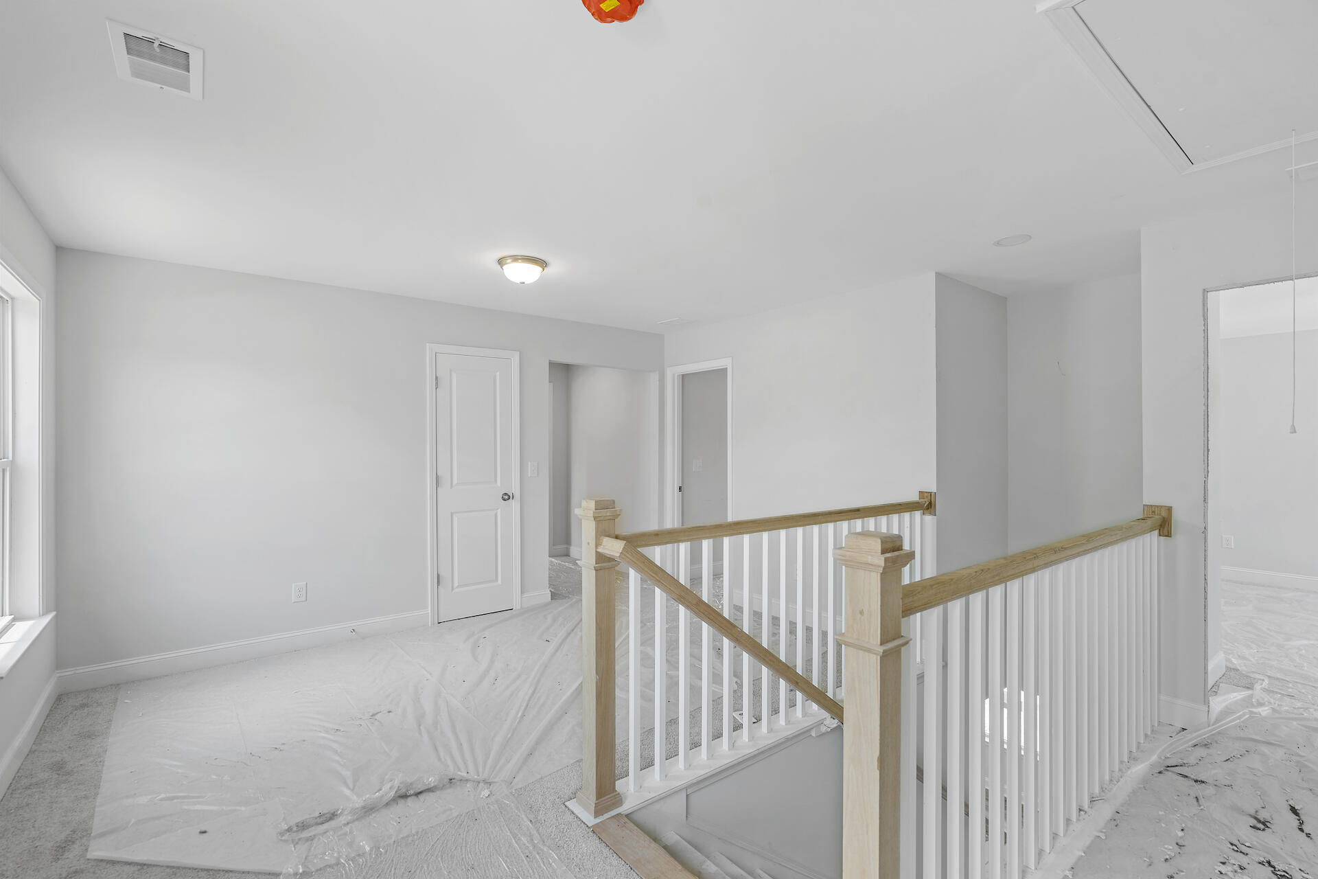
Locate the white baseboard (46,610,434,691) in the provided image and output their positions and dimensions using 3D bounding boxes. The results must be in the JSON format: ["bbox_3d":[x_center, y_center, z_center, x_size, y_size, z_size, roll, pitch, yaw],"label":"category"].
[{"bbox_3d":[-2.493,1.334,3.787,1.962,0.123,0.020,0,0,-38],"label":"white baseboard"}]

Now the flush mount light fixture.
[{"bbox_3d":[-0.809,-0.983,3.478,0.288,0.124,0.288,0,0,0],"label":"flush mount light fixture"}]

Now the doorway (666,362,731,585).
[{"bbox_3d":[0.409,0.348,5.441,0.140,2.096,0.879,0,0,-38],"label":"doorway"}]

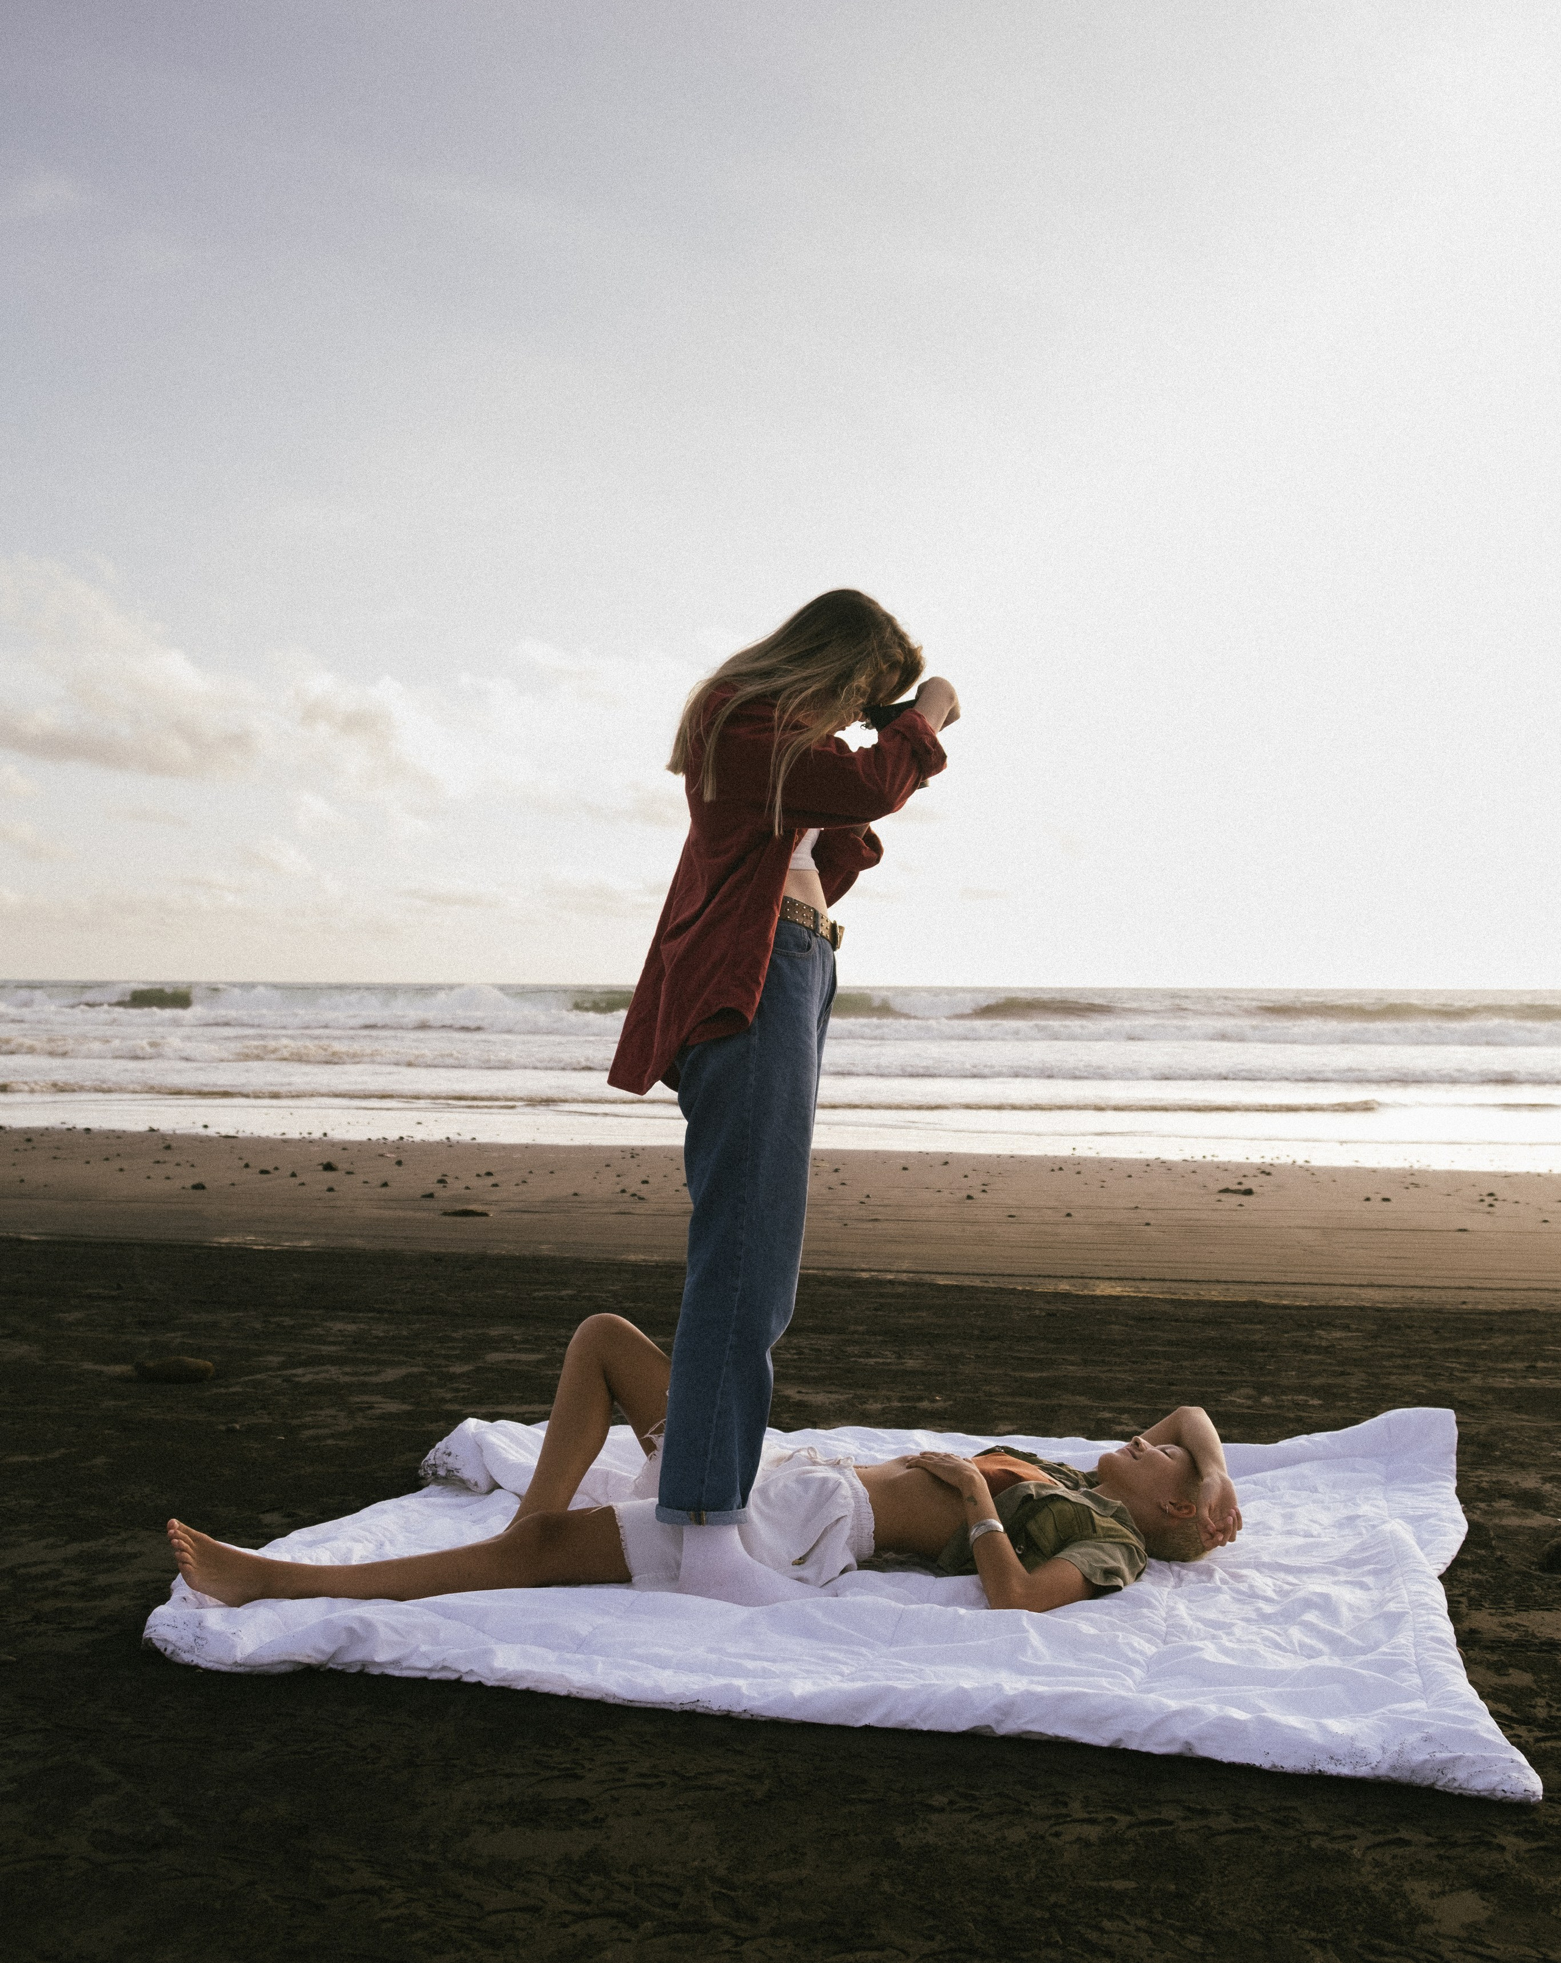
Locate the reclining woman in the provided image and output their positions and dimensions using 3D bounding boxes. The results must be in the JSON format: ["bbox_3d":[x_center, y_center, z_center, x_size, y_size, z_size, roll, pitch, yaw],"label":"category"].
[{"bbox_3d":[-0.090,0.775,3.130,1.740,0.380,0.560,0,0,-5],"label":"reclining woman"}]

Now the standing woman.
[{"bbox_3d":[0.006,0.155,3.130,0.580,1.620,0.500,0,0,4],"label":"standing woman"}]

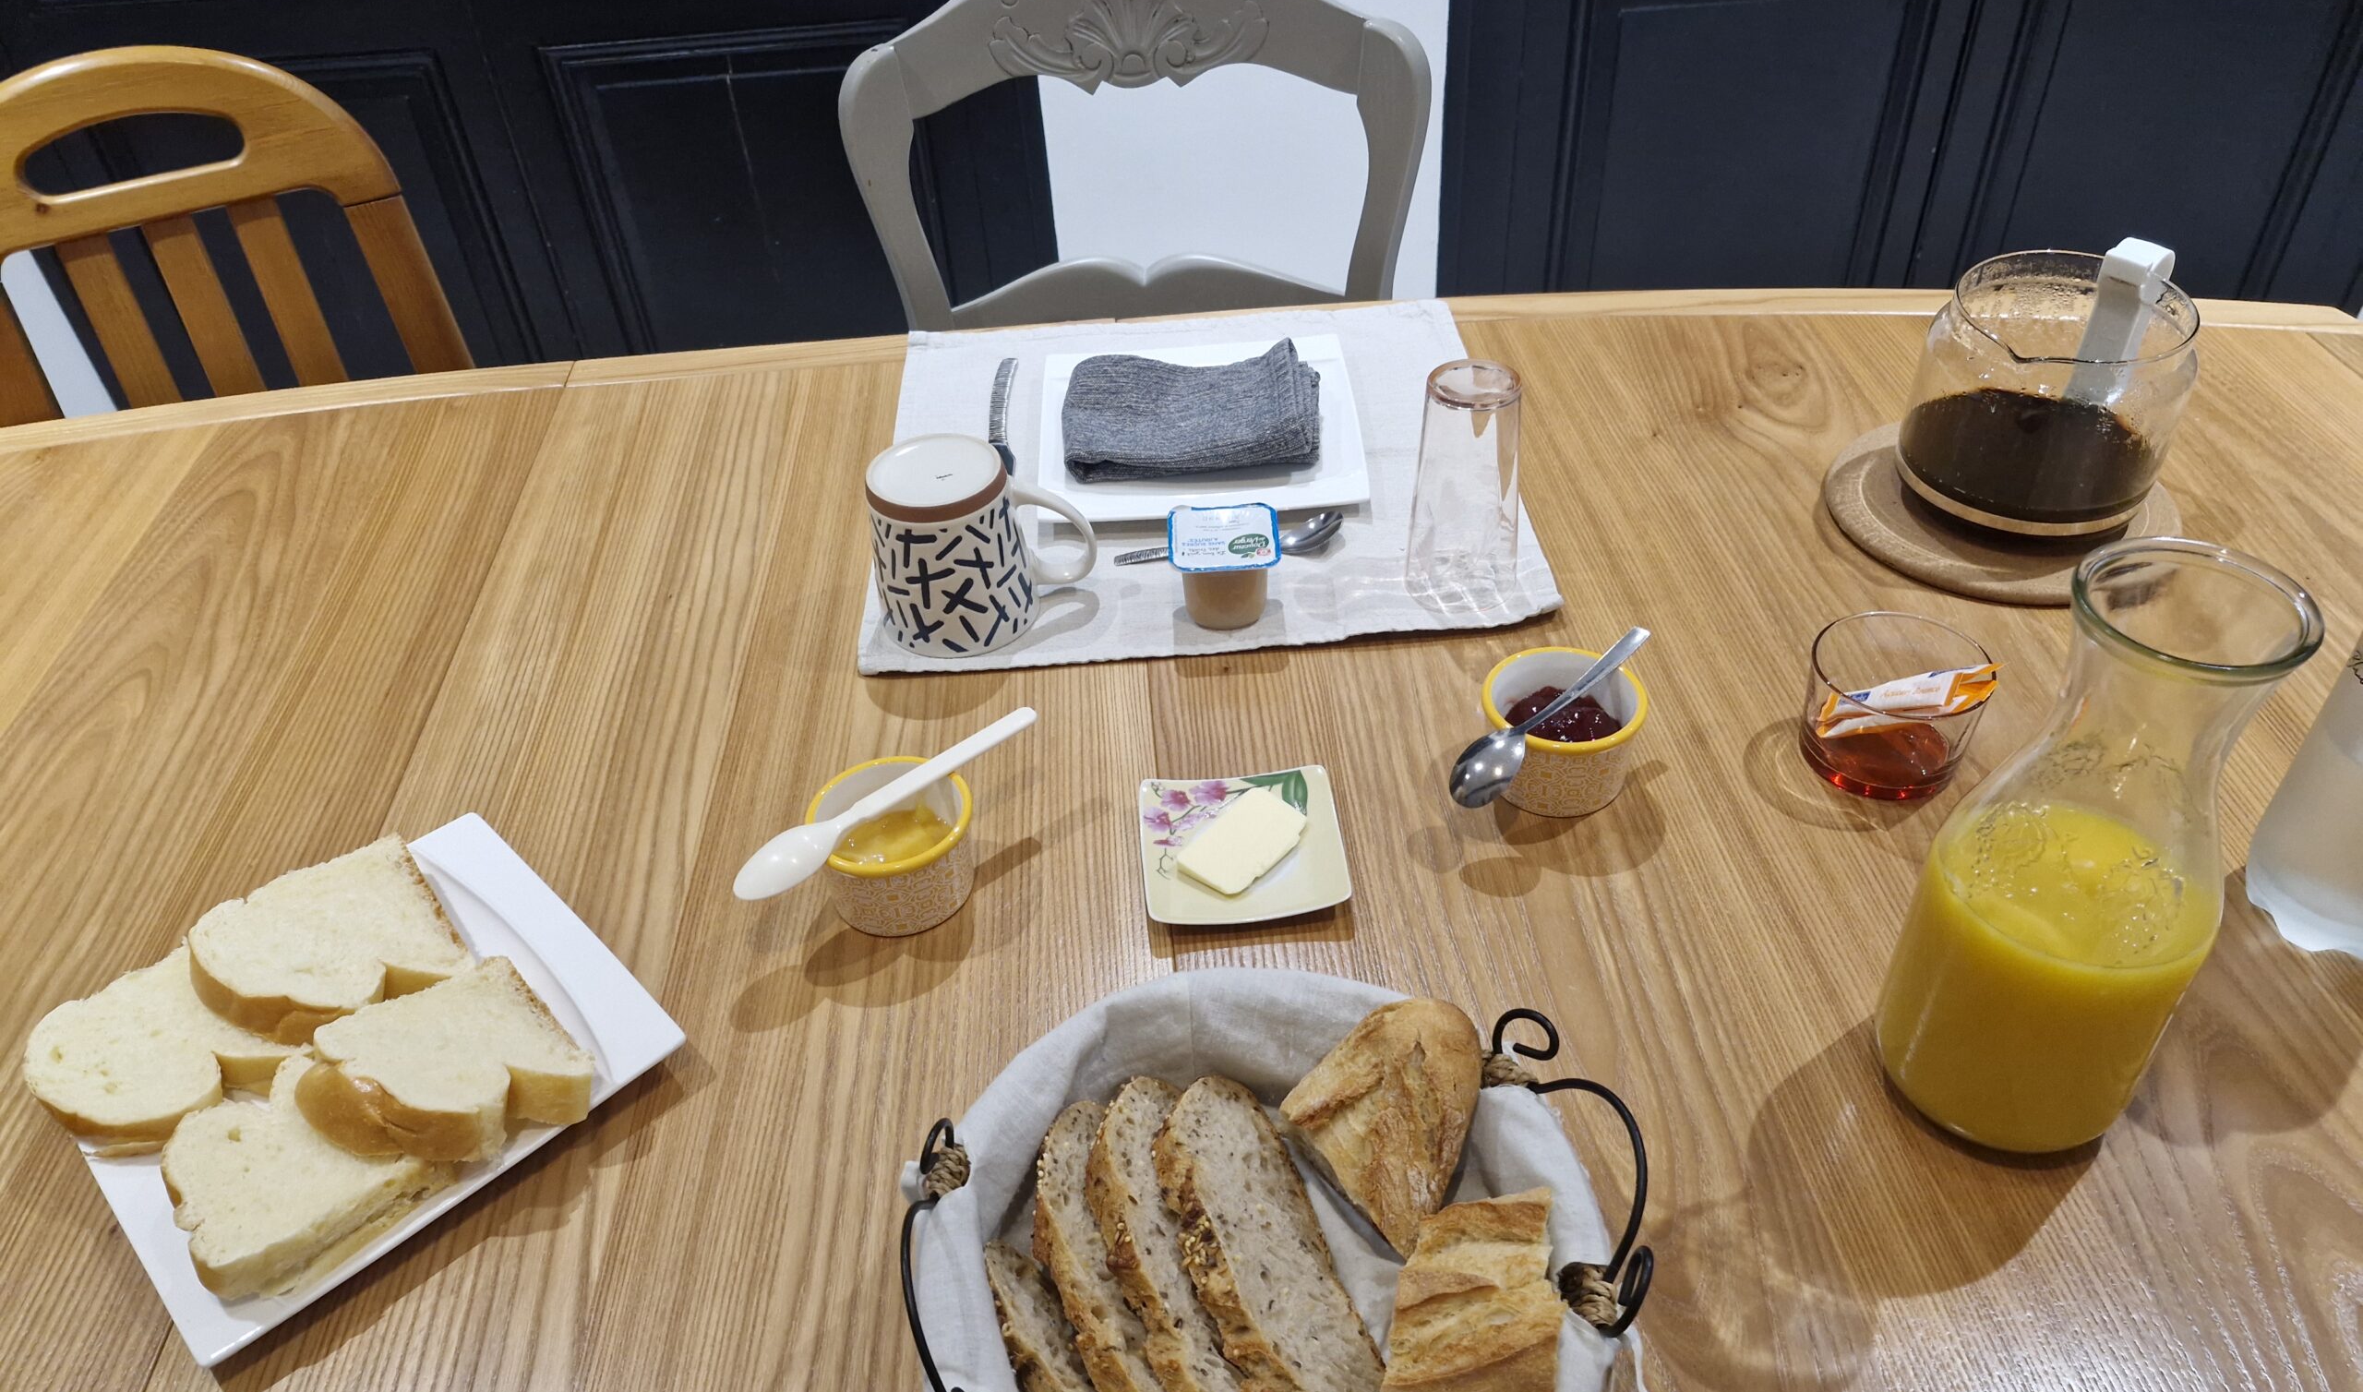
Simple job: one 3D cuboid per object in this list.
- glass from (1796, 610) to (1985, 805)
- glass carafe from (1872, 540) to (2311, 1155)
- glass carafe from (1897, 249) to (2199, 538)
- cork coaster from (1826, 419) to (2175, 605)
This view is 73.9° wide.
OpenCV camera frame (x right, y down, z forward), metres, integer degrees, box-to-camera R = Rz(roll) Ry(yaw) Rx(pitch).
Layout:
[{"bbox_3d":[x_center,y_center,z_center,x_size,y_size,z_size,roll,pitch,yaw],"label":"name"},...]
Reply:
[{"bbox_3d":[0.351,0.007,0.779,0.083,0.059,0.083,-4,39,0],"label":"glass"},{"bbox_3d":[0.337,0.061,0.587,0.096,0.239,0.096,-4,40,0],"label":"glass carafe"},{"bbox_3d":[0.506,-0.178,0.914,0.143,0.132,0.171,28,48,34],"label":"glass carafe"},{"bbox_3d":[0.497,-0.116,0.955,0.196,0.015,0.196,-4,39,0],"label":"cork coaster"}]

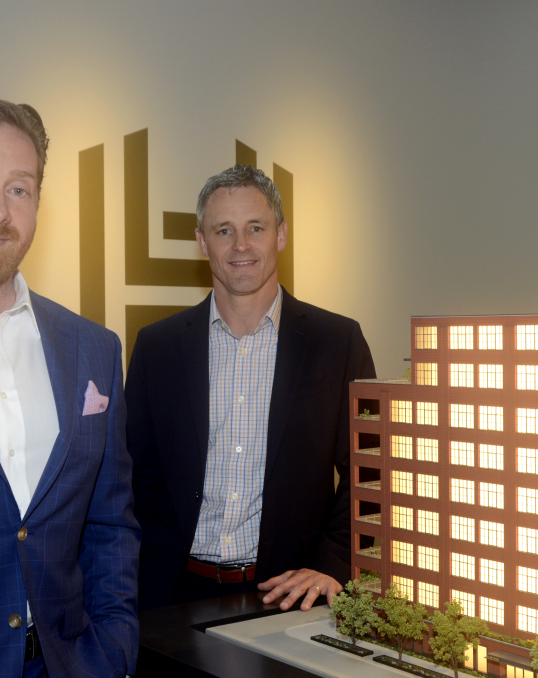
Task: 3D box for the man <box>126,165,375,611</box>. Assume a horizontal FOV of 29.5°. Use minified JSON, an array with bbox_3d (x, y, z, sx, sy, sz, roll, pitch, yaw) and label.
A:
[{"bbox_3d":[-0.025,0.573,2.012,0.530,1.840,0.400,0,1,9],"label":"man"}]

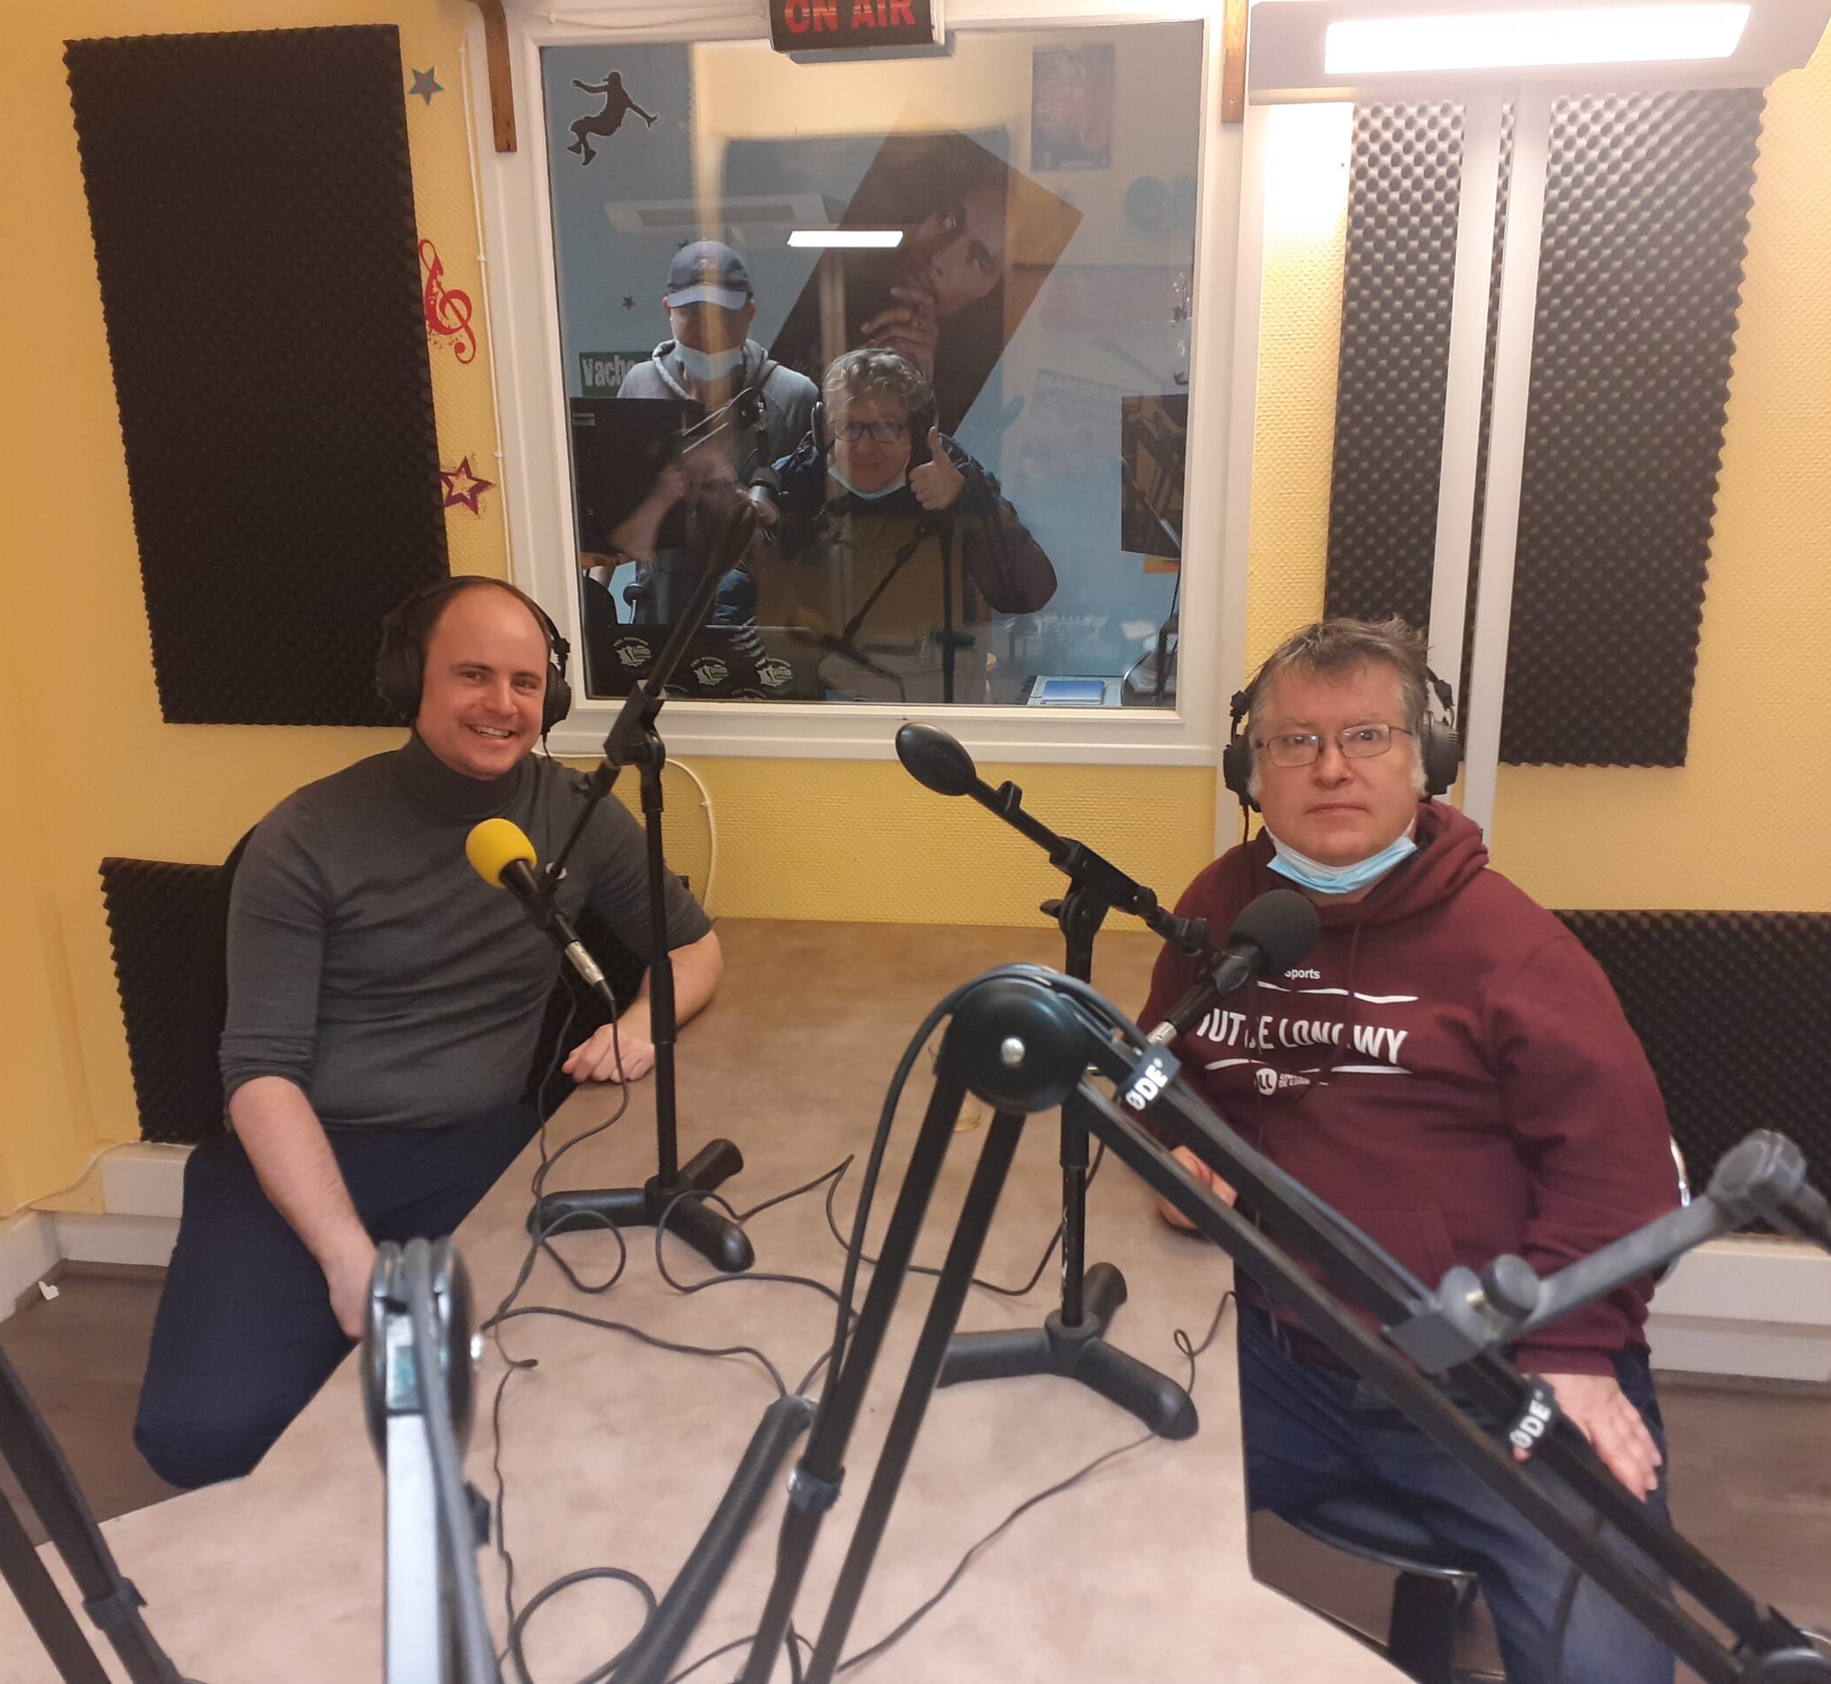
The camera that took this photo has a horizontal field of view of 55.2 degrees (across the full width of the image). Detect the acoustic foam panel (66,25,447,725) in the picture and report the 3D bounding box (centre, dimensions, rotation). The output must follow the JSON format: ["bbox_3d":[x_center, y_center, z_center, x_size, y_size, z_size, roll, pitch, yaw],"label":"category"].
[{"bbox_3d":[-0.981,-0.677,2.666,0.495,1.000,0.048,2,17,8],"label":"acoustic foam panel"}]

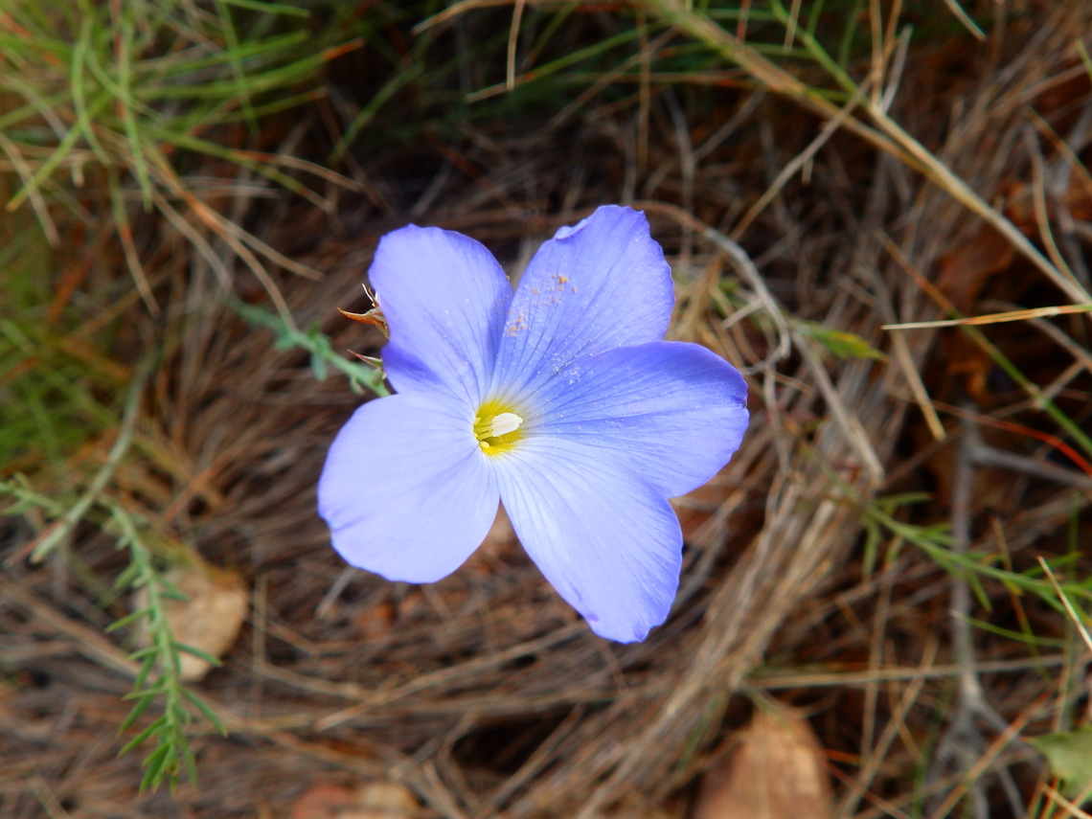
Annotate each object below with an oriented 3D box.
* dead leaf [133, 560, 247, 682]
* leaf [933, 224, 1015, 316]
[{"bbox_3d":[-0.083,0.049,0.235,0.027,0.006,0.030,3,65,1],"label":"dead leaf"},{"bbox_3d":[0.110,-0.036,0.260,0.017,0.007,0.028,38,71,16],"label":"leaf"}]

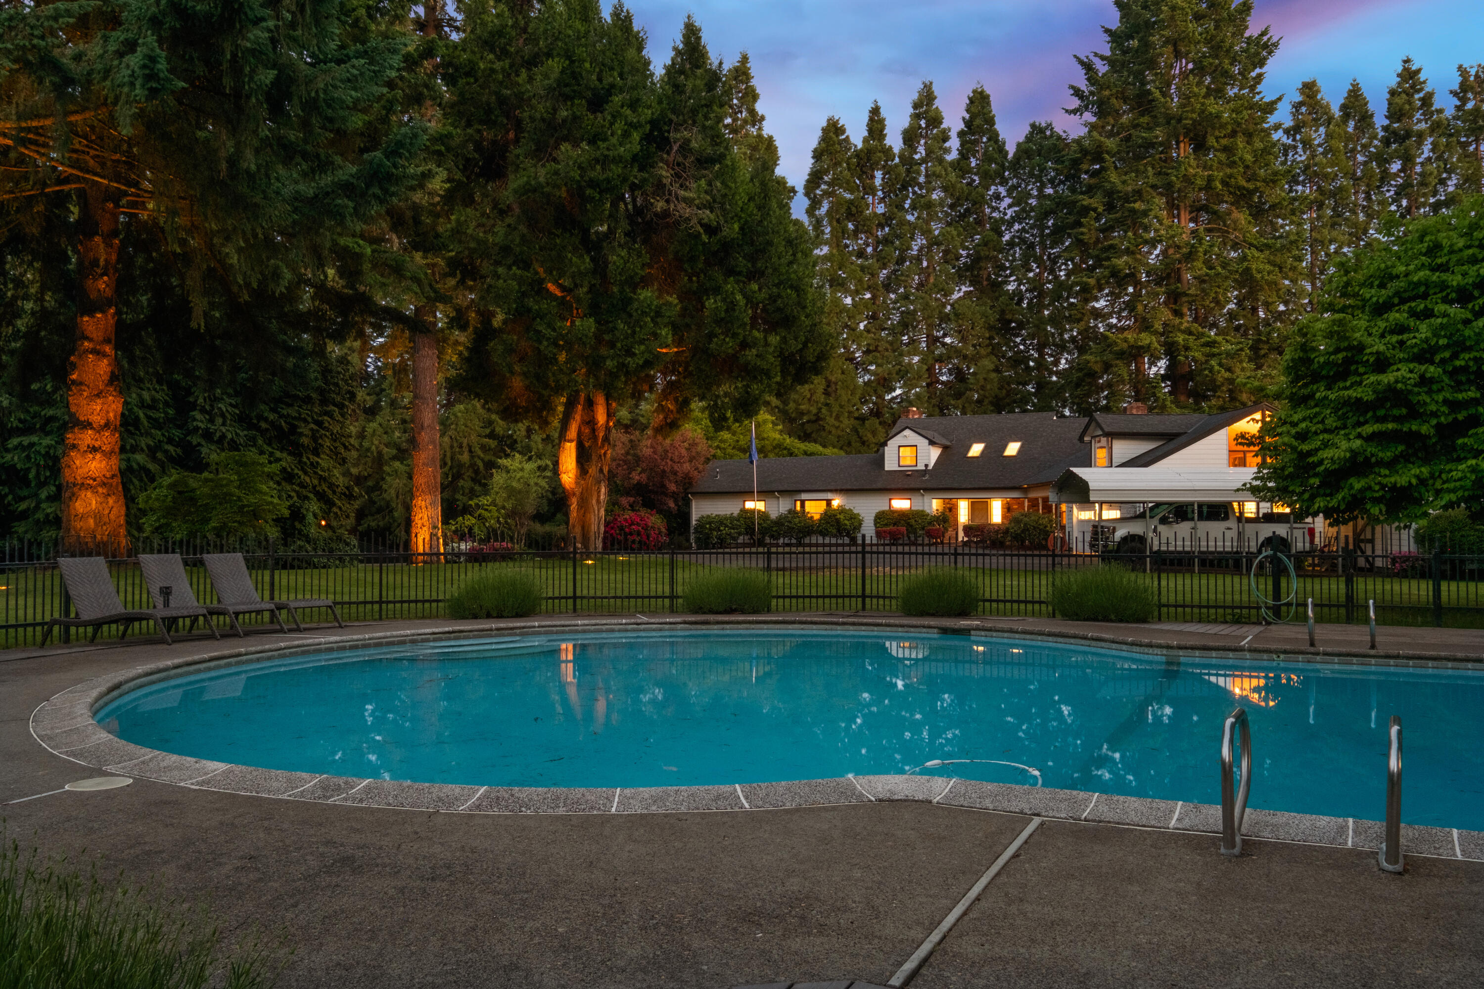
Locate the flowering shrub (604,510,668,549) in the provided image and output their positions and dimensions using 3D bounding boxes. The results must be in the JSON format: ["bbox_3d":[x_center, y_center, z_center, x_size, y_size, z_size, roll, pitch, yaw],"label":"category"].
[{"bbox_3d":[-4.328,1.519,48.480,2.600,1.750,2.400,0,-1,0],"label":"flowering shrub"}]

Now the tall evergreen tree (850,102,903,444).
[{"bbox_3d":[8.475,-10.887,75.213,4.500,27.543,4.500,0,-1,0],"label":"tall evergreen tree"}]

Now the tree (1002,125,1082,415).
[{"bbox_3d":[18.303,-9.975,73.196,5.100,25.645,5.100,0,-1,0],"label":"tree"}]

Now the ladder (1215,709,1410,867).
[{"bbox_3d":[2.665,1.318,5.580,0.730,0.610,0.620,0,-1,25],"label":"ladder"}]

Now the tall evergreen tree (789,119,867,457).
[{"bbox_3d":[5.418,-10.600,76.208,5.200,27.005,5.200,0,-1,0],"label":"tall evergreen tree"}]

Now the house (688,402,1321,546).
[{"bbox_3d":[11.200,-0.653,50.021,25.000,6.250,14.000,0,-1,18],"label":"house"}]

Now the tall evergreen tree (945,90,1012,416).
[{"bbox_3d":[14.678,-11.199,74.219,4.800,28.129,4.800,0,-1,0],"label":"tall evergreen tree"}]

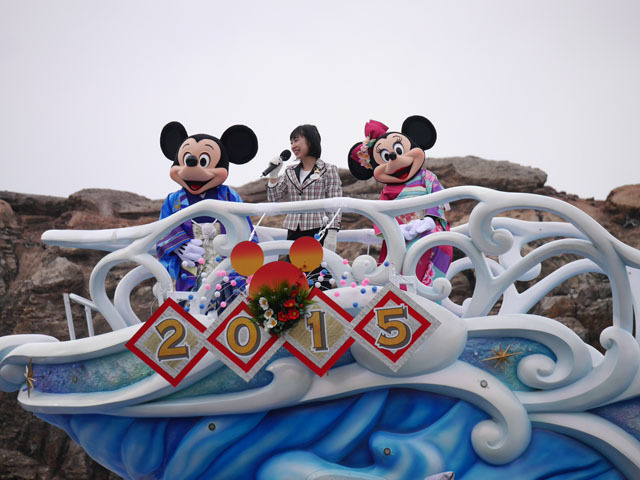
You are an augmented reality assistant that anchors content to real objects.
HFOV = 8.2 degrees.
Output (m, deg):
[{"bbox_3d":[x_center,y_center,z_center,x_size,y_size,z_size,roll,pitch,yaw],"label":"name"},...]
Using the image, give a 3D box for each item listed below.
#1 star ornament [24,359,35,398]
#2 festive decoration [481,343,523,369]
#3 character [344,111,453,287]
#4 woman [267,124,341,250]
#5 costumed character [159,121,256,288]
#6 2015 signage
[{"bbox_3d":[-2.130,1.015,32.800,0.075,0.290,0.210,-2,-5,-11],"label":"star ornament"},{"bbox_3d":[1.306,0.838,32.200,0.300,0.210,0.090,-3,-5,3],"label":"festive decoration"},{"bbox_3d":[0.606,-0.110,32.926,0.760,1.640,0.580,-2,-5,-2],"label":"character"},{"bbox_3d":[-0.102,-0.046,32.927,0.550,1.620,0.400,-5,-6,27],"label":"woman"},{"bbox_3d":[-0.810,-0.075,32.927,0.750,1.620,0.580,-3,-5,7],"label":"costumed character"},{"bbox_3d":[-0.258,0.676,32.000,2.260,0.680,0.080,-4,-5,2],"label":"2015 signage"}]

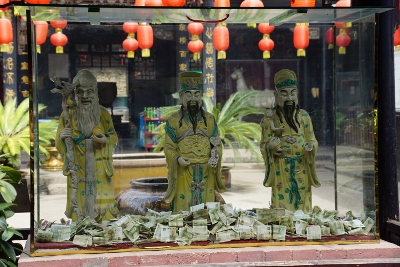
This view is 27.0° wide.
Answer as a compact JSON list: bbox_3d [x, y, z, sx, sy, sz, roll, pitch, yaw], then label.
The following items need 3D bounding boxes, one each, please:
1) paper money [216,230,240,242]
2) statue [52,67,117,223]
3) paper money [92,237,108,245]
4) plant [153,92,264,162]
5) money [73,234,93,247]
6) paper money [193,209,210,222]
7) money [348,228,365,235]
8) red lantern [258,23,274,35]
[{"bbox_3d":[0.130,0.468,3.790,0.105,0.048,0.025,-1,-24,-8],"label":"paper money"},{"bbox_3d":[-0.549,0.070,4.000,0.310,0.740,0.220,-1,1,-7],"label":"statue"},{"bbox_3d":[-0.445,0.476,3.710,0.066,0.030,0.040,-1,1,-8],"label":"paper money"},{"bbox_3d":[0.214,-0.130,15.500,2.000,1.250,1.900,-1,1,-8],"label":"plant"},{"bbox_3d":[-0.520,0.474,3.690,0.083,0.048,0.025,-1,-24,-8],"label":"money"},{"bbox_3d":[0.007,0.388,3.940,0.080,0.060,0.025,-1,-24,-8],"label":"paper money"},{"bbox_3d":[0.732,0.459,3.900,0.070,0.025,0.045,-1,1,-8],"label":"money"},{"bbox_3d":[1.197,-1.897,15.000,0.290,0.230,0.290,-1,1,-8],"label":"red lantern"}]

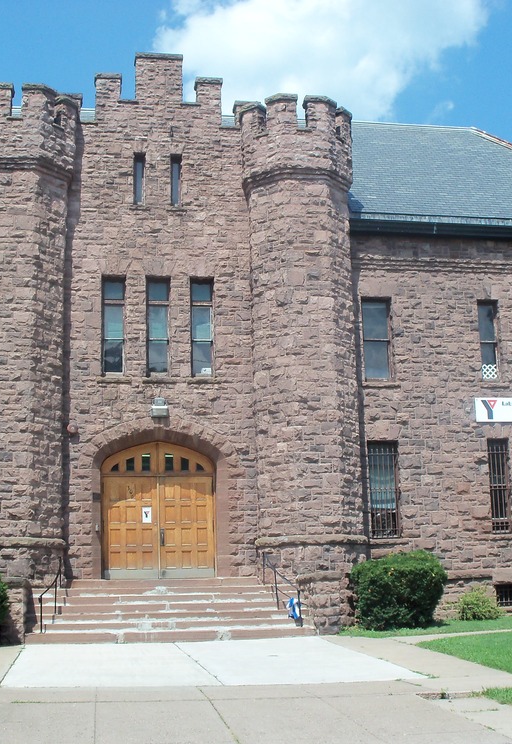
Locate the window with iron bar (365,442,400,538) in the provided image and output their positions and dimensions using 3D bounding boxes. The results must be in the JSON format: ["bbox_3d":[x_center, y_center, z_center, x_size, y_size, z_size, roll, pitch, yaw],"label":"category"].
[{"bbox_3d":[3.135,2.945,24.929,0.769,2.369,0.200,1,-12,-10],"label":"window with iron bar"}]

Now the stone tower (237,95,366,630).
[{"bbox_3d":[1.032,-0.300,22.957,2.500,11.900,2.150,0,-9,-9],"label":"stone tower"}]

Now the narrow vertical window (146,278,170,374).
[{"bbox_3d":[-2.396,-1.096,24.563,0.584,2.419,0.200,1,-12,-10],"label":"narrow vertical window"}]

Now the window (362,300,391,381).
[{"bbox_3d":[2.847,-0.740,23.407,0.680,1.900,0.200,0,-9,-9],"label":"window"}]

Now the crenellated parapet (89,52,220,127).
[{"bbox_3d":[-2.363,-6.739,24.304,3.107,1.958,0.500,1,-10,-9],"label":"crenellated parapet"}]

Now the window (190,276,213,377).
[{"bbox_3d":[-1.234,-1.013,22.831,0.500,2.260,0.200,0,-9,-9],"label":"window"}]

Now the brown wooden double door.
[{"bbox_3d":[-2.187,3.090,22.378,2.530,3.000,0.150,0,-9,-9],"label":"brown wooden double door"}]

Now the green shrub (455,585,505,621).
[{"bbox_3d":[5.183,5.276,23.001,1.118,0.768,1.000,1,-10,-9],"label":"green shrub"}]

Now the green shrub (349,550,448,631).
[{"bbox_3d":[3.193,4.851,22.421,2.120,1.694,1.900,1,-12,-10],"label":"green shrub"}]

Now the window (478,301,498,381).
[{"bbox_3d":[5.811,-0.767,25.138,0.520,2.068,0.200,1,-10,-9],"label":"window"}]

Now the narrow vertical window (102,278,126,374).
[{"bbox_3d":[-3.274,-1.035,23.023,0.511,2.335,0.200,1,-10,-9],"label":"narrow vertical window"}]

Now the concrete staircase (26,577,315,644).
[{"bbox_3d":[-1.875,5.061,21.560,5.819,1.233,2.700,1,-12,-10],"label":"concrete staircase"}]

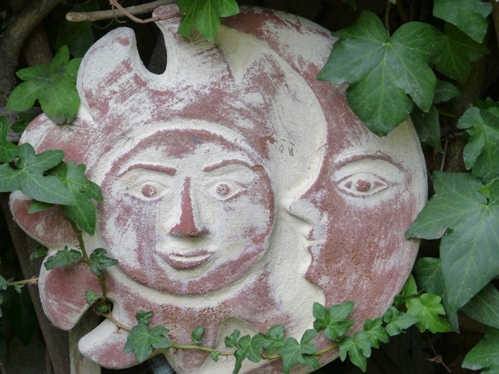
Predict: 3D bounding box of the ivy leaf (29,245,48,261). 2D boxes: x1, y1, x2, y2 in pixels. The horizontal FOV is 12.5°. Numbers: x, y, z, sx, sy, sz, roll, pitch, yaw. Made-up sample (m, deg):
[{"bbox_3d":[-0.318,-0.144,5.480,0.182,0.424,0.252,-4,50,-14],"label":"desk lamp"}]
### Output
[{"bbox_3d":[-0.150,0.047,1.620,0.013,0.012,0.004,0,-25,0],"label":"ivy leaf"}]

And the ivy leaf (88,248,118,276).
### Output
[{"bbox_3d":[-0.101,0.052,1.585,0.020,0.020,0.007,-1,-30,-5],"label":"ivy leaf"}]

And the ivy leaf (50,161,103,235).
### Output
[{"bbox_3d":[-0.132,0.008,1.710,0.044,0.056,0.015,0,6,0],"label":"ivy leaf"}]

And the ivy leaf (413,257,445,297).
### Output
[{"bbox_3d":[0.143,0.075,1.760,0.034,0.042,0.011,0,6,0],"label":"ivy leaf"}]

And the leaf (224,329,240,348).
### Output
[{"bbox_3d":[-0.012,0.106,1.585,0.011,0.013,0.005,1,-20,10],"label":"leaf"}]

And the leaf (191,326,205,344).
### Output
[{"bbox_3d":[-0.039,0.113,1.730,0.011,0.014,0.005,0,6,0],"label":"leaf"}]

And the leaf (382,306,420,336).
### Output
[{"bbox_3d":[0.106,0.094,1.590,0.025,0.021,0.007,-1,-25,-10],"label":"leaf"}]

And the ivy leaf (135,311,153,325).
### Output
[{"bbox_3d":[-0.073,0.091,1.585,0.012,0.011,0.004,0,-30,0],"label":"ivy leaf"}]

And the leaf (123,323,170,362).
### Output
[{"bbox_3d":[-0.078,0.117,1.720,0.036,0.030,0.010,0,6,0],"label":"leaf"}]

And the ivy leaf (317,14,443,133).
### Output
[{"bbox_3d":[0.088,-0.078,1.560,0.084,0.087,0.019,0,-18,0],"label":"ivy leaf"}]

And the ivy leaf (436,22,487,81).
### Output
[{"bbox_3d":[0.164,-0.107,1.790,0.050,0.052,0.015,0,6,0],"label":"ivy leaf"}]

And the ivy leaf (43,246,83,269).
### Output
[{"bbox_3d":[-0.129,0.050,1.580,0.026,0.007,0.018,1,50,5],"label":"ivy leaf"}]

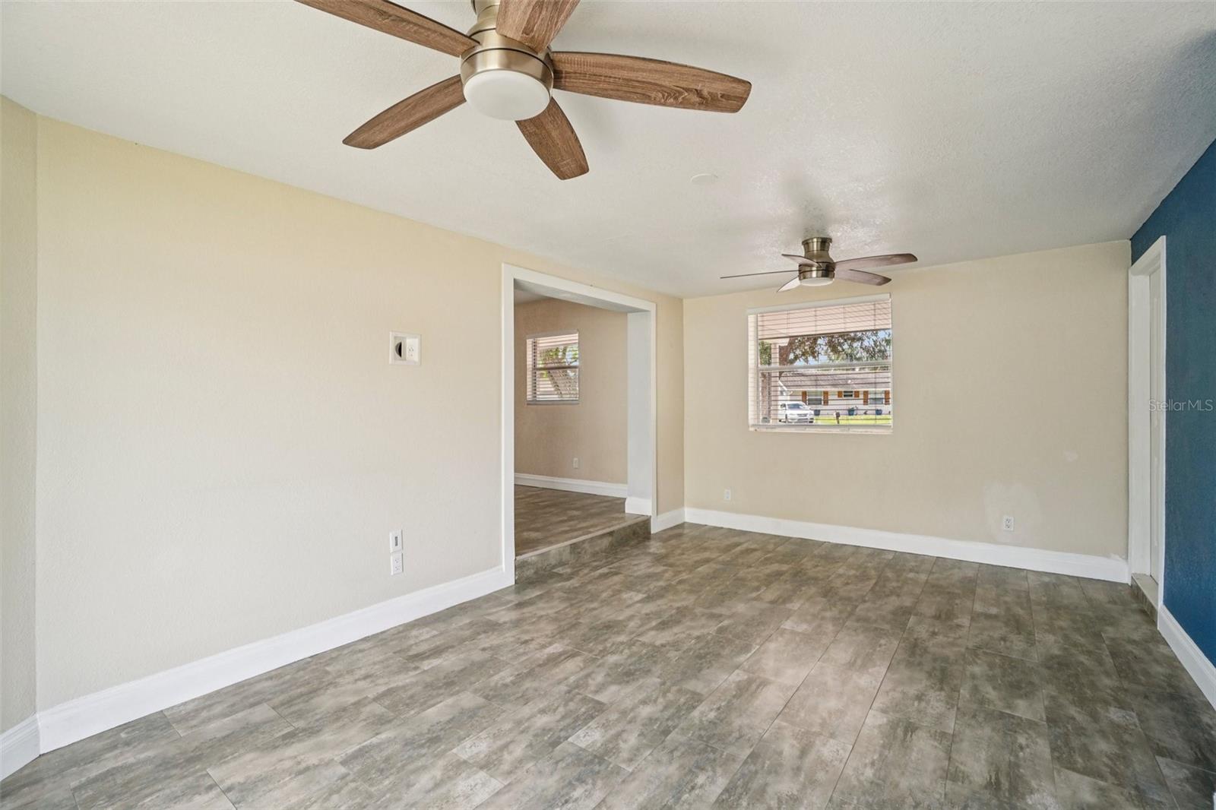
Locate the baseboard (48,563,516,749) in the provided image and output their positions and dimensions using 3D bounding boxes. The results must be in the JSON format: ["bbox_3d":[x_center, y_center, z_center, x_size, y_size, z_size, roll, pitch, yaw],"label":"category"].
[{"bbox_3d":[-1.403,1.215,2.747,0.020,0.160,2.233,0,0,39],"label":"baseboard"}]

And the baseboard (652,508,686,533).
[{"bbox_3d":[0.637,1.200,5.311,0.020,0.160,0.630,0,0,40],"label":"baseboard"}]

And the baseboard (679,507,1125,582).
[{"bbox_3d":[2.313,1.204,4.615,3.471,0.160,0.020,0,0,33],"label":"baseboard"}]

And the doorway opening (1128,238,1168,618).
[{"bbox_3d":[3.463,0.166,3.169,0.180,2.252,1.068,0,0,39],"label":"doorway opening"}]

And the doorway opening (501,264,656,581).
[{"bbox_3d":[-0.201,0.143,4.362,0.220,2.284,1.975,0,0,38],"label":"doorway opening"}]

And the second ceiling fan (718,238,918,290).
[{"bbox_3d":[1.475,-0.997,3.580,1.300,0.310,1.300,0,0,33],"label":"second ceiling fan"}]

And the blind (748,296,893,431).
[{"bbox_3d":[1.985,-0.365,4.838,1.283,1.200,0.060,0,0,33],"label":"blind"}]

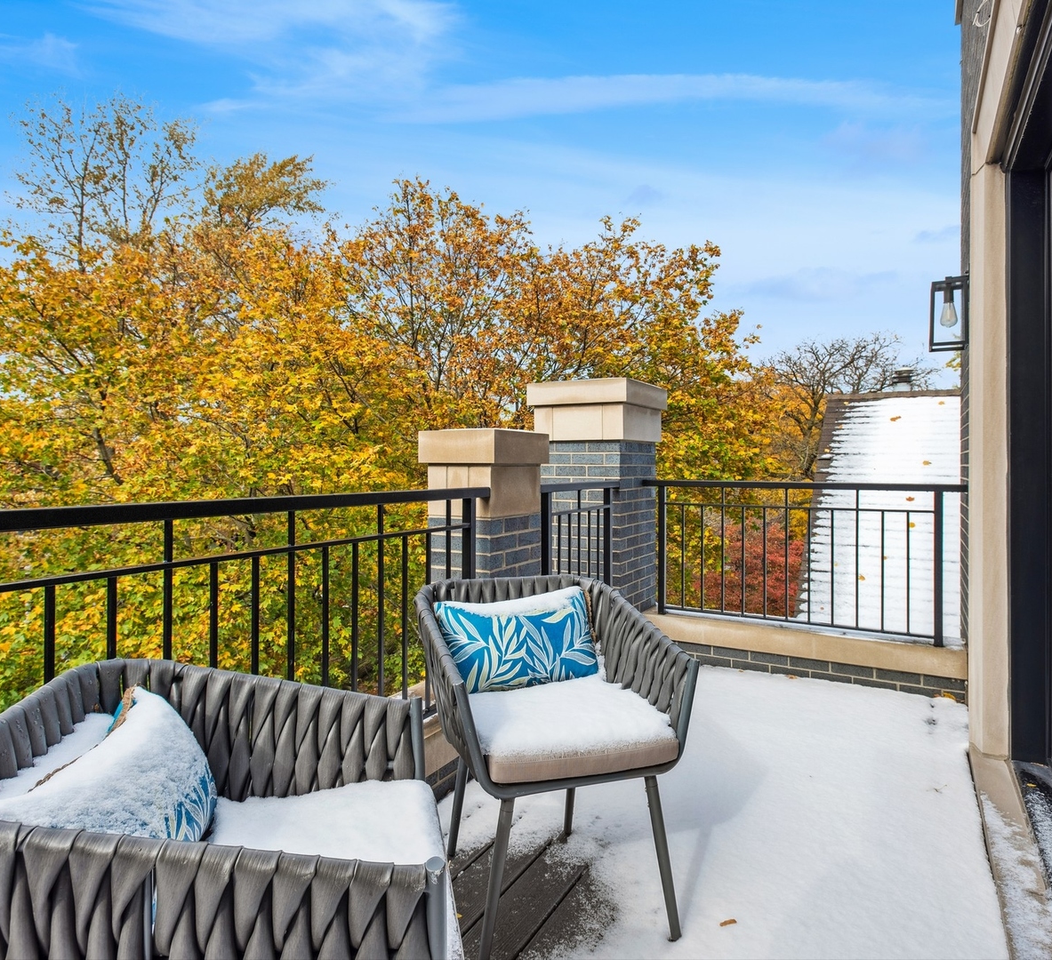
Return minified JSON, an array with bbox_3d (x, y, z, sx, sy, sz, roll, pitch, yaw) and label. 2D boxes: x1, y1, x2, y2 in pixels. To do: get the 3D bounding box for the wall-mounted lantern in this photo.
[{"bbox_3d":[1.945,-0.766,3.126,0.148,0.312,0.185,0,1,30],"label":"wall-mounted lantern"}]

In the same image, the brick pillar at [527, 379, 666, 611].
[{"bbox_3d":[0.449,0.145,4.126,0.616,1.400,0.683,0,1,30],"label":"brick pillar"}]

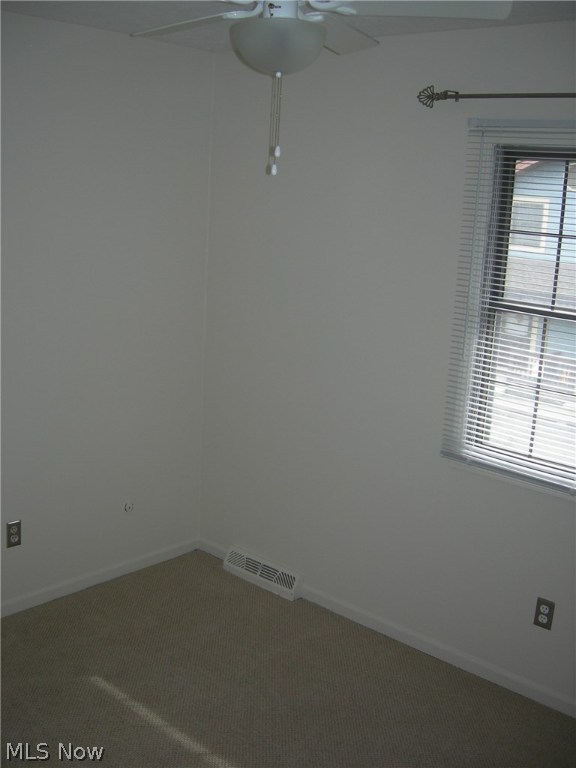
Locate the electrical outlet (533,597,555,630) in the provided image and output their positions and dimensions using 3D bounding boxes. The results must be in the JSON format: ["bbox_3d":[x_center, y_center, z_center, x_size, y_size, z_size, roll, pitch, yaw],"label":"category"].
[{"bbox_3d":[0.965,0.867,3.013,0.070,0.114,0.009,14,17,40],"label":"electrical outlet"}]

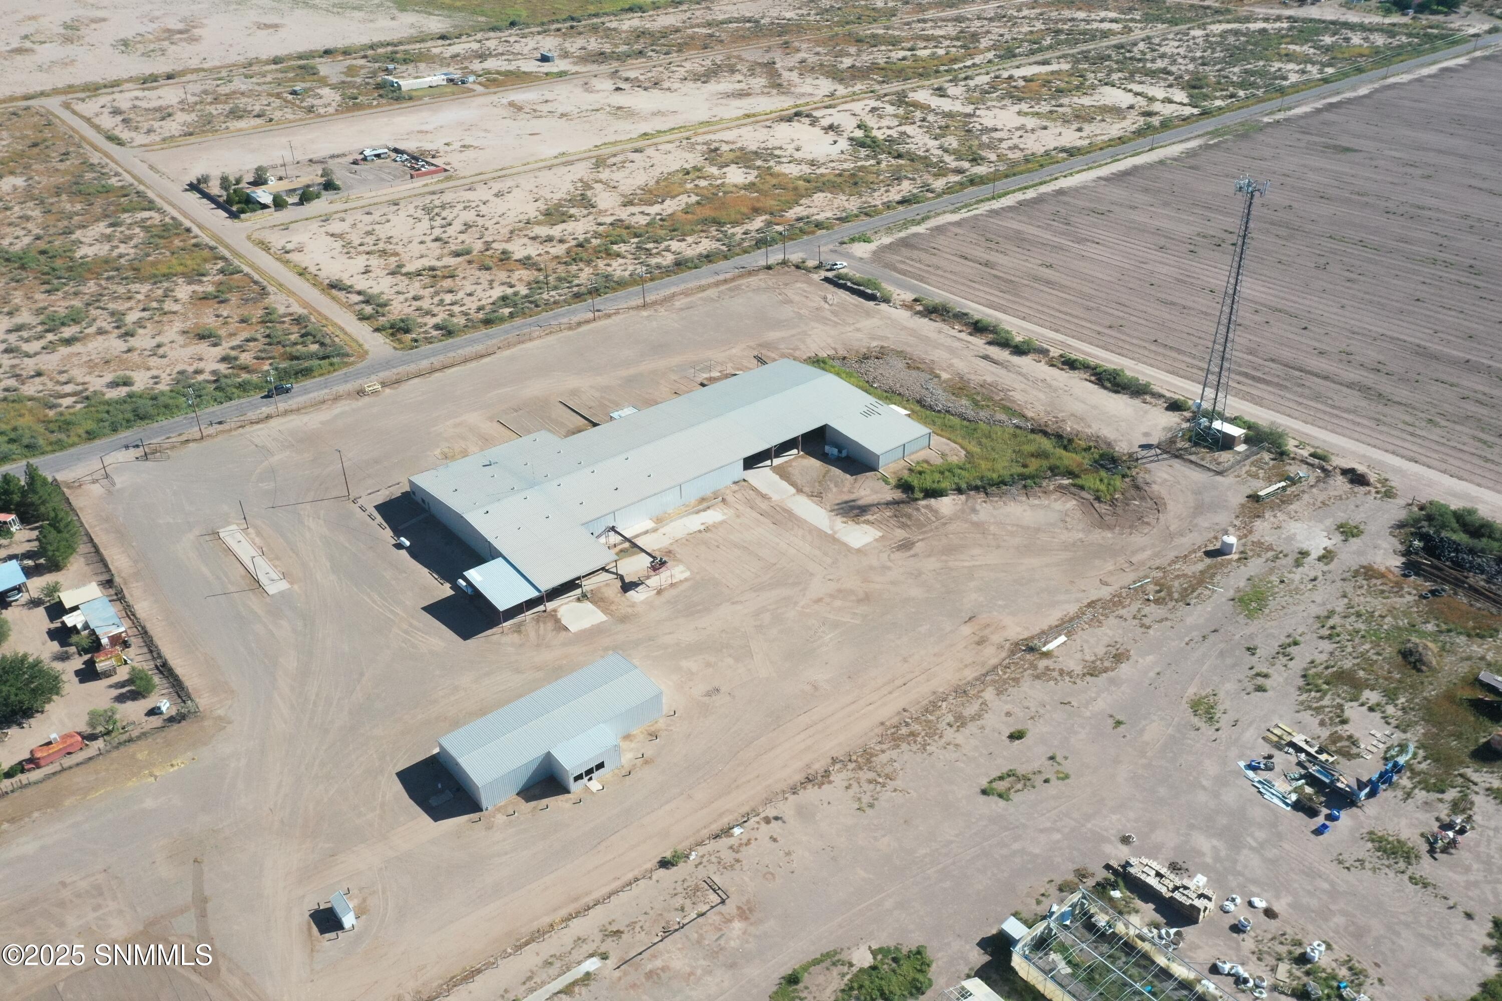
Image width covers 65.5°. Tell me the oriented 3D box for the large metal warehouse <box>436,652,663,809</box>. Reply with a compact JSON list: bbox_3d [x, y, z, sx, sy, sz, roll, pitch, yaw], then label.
[{"bbox_3d":[-27.201,33.988,169.052,30.500,5.200,17.150,-24,35,-33],"label":"large metal warehouse"}]

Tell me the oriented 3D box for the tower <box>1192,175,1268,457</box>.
[{"bbox_3d":[96.181,-36.292,234.935,6.600,55.600,6.600,-24,35,-33],"label":"tower"}]

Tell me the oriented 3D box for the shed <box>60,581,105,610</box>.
[{"bbox_3d":[-119.063,17.919,208.291,5.900,2.400,6.400,-24,35,-33],"label":"shed"}]

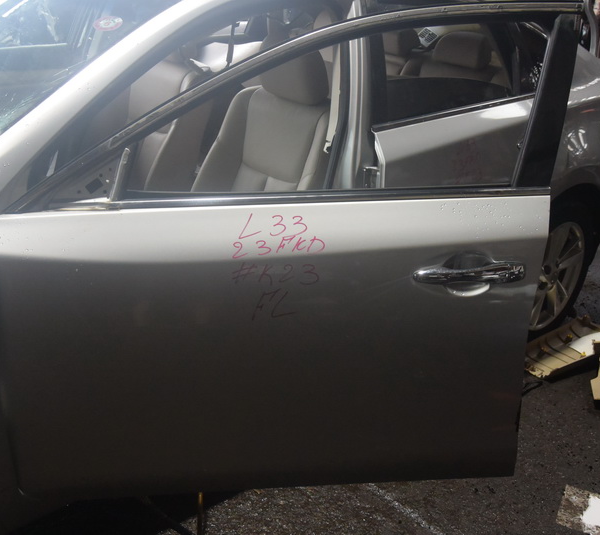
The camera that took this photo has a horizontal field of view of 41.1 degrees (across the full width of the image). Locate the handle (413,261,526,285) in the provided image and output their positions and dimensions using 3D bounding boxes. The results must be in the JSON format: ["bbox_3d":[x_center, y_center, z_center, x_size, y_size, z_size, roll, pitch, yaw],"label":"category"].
[{"bbox_3d":[0.344,0.010,1.626,0.233,0.038,0.050,1,20,-7],"label":"handle"}]

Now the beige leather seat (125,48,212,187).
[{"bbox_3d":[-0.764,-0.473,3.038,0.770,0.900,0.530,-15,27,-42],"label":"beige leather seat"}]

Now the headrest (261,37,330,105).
[{"bbox_3d":[-0.017,-0.653,2.643,0.130,0.210,0.260,-5,20,-45],"label":"headrest"}]

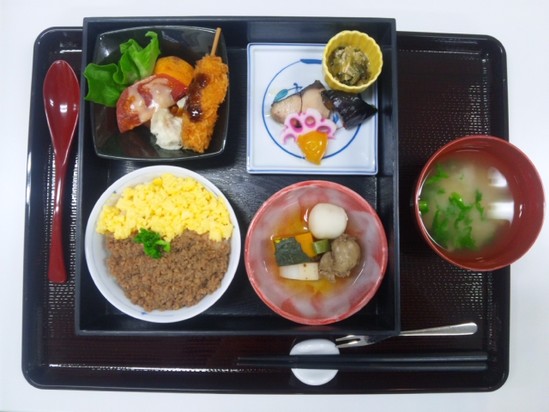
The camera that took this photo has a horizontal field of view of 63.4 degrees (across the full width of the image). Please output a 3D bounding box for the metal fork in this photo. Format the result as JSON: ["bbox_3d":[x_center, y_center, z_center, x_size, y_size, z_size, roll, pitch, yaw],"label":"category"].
[{"bbox_3d":[0.119,0.116,0.394,0.130,0.014,0.013,-6,87,-1],"label":"metal fork"}]

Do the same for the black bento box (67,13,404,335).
[{"bbox_3d":[-0.029,-0.025,0.381,0.256,0.053,0.256,0,87,-1],"label":"black bento box"}]

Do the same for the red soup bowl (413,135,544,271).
[{"bbox_3d":[0.159,-0.001,0.374,0.104,0.067,0.104,0,87,-1],"label":"red soup bowl"}]

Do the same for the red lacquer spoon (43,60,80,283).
[{"bbox_3d":[-0.191,-0.032,0.394,0.034,0.021,0.200,-1,87,-1],"label":"red lacquer spoon"}]

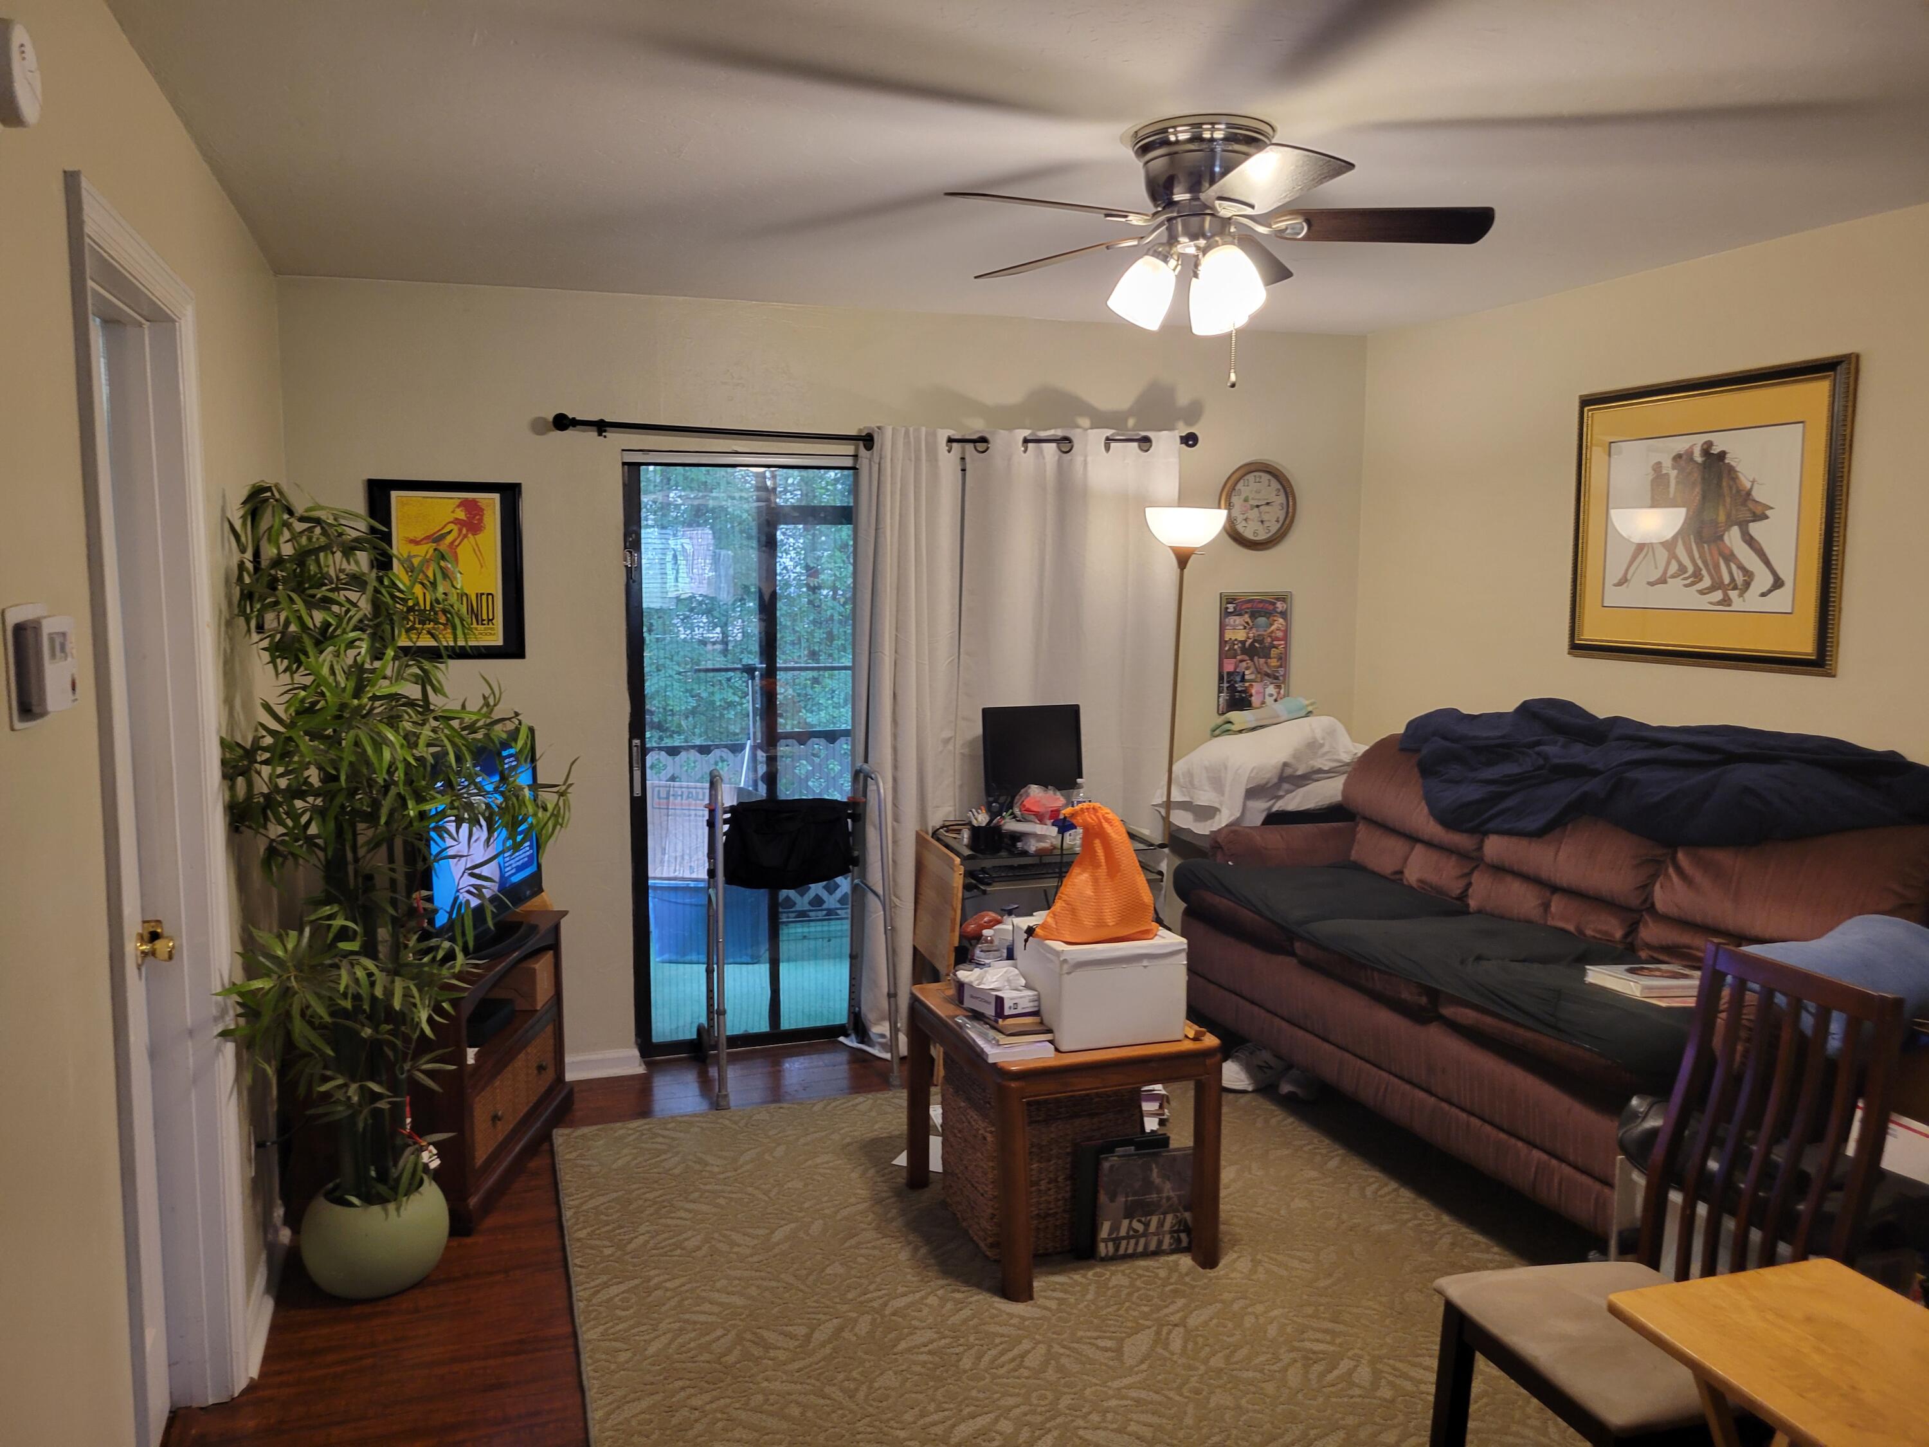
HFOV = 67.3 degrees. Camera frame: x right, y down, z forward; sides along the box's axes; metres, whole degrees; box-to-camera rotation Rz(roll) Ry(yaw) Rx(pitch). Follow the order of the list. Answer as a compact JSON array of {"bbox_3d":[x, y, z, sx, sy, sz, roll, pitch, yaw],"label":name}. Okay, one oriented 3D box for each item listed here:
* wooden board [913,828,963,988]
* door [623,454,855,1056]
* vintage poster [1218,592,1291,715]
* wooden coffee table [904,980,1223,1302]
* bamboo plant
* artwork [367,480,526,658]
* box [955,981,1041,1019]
[{"bbox_3d":[-0.080,0.563,4.535,0.035,0.365,0.480,1,5,-15],"label":"wooden board"},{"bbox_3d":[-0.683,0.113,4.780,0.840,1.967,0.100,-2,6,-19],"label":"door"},{"bbox_3d":[1.058,-0.251,5.256,0.296,0.447,0.020,-2,6,-19],"label":"vintage poster"},{"bbox_3d":[0.225,0.979,3.564,0.550,0.545,0.654,-2,6,-19],"label":"wooden coffee table"},{"bbox_3d":[-1.229,0.259,3.238,0.680,1.588,0.680,-2,6,-19],"label":"bamboo plant"},{"bbox_3d":[-1.542,-0.455,4.319,0.441,0.525,0.025,-2,6,-19],"label":"artwork"},{"bbox_3d":[0.080,0.627,3.324,0.107,0.053,0.175,-4,8,-36],"label":"box"}]

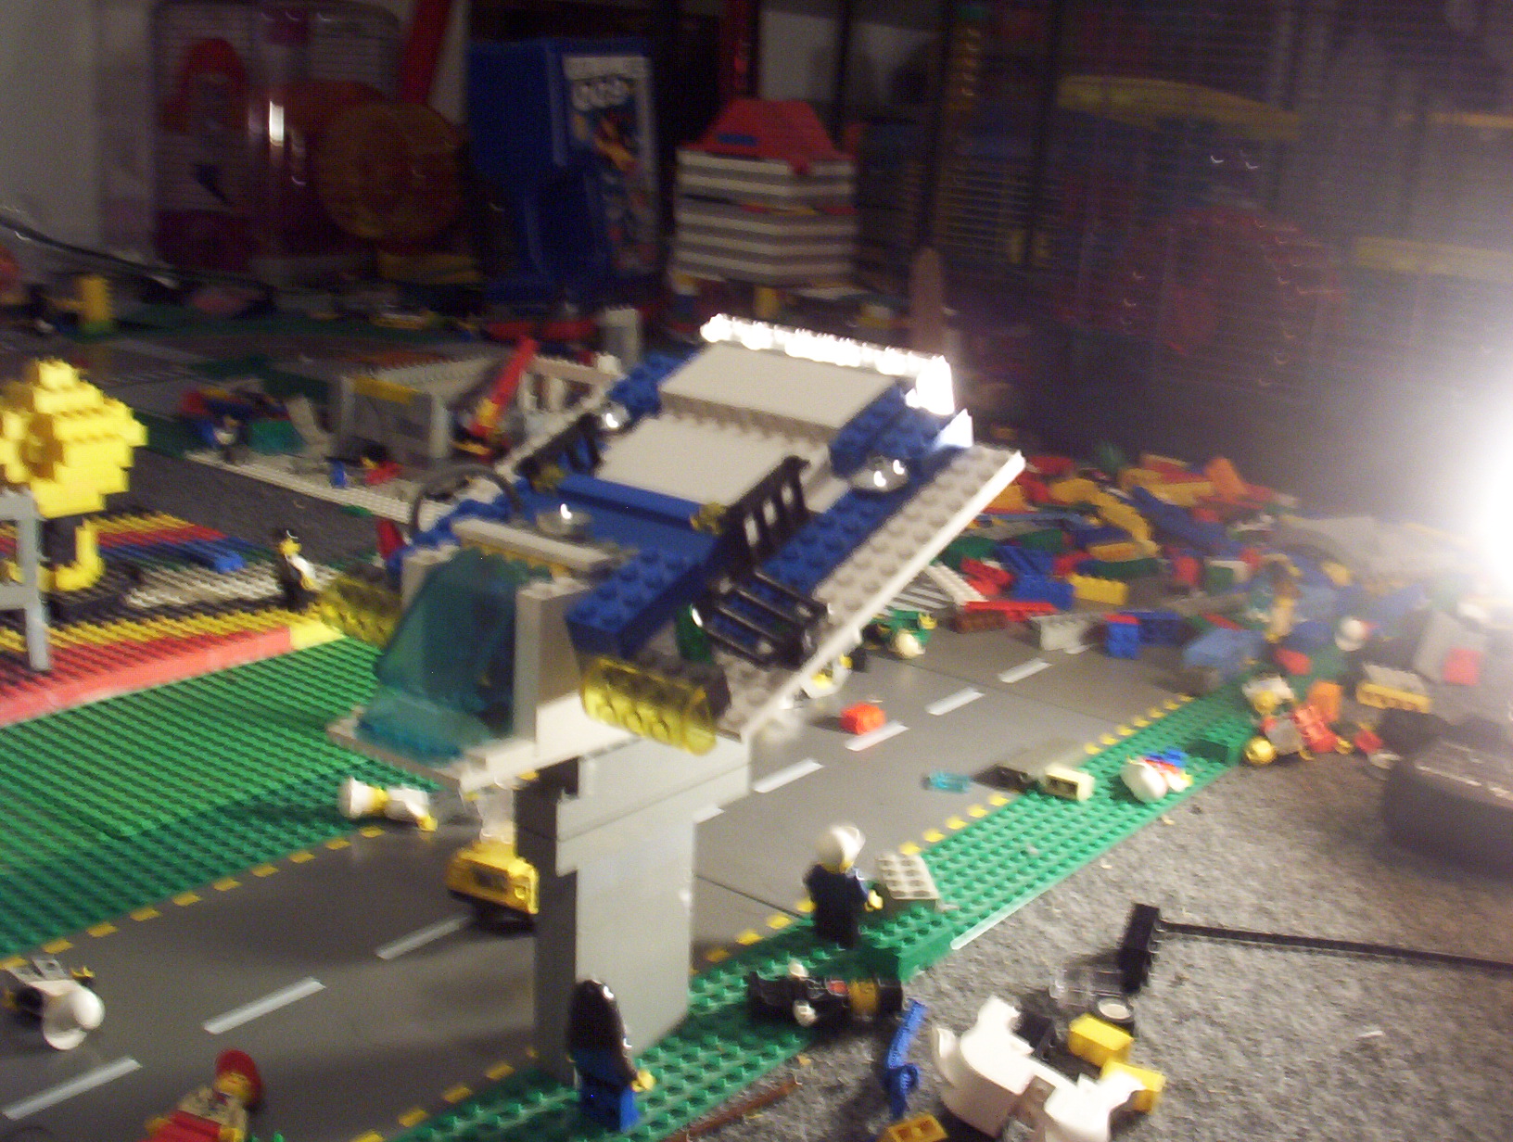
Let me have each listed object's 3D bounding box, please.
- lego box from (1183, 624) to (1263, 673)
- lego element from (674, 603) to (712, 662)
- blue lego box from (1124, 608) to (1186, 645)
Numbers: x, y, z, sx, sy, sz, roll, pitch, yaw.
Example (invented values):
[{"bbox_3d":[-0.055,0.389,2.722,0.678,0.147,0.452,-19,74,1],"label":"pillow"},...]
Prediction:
[{"bbox_3d":[0.235,0.040,0.855,0.032,0.017,0.024,13,18,31],"label":"lego box"},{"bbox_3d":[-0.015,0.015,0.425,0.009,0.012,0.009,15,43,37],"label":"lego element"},{"bbox_3d":[0.207,0.031,0.895,0.032,0.015,0.011,1,16,-9],"label":"blue lego box"}]

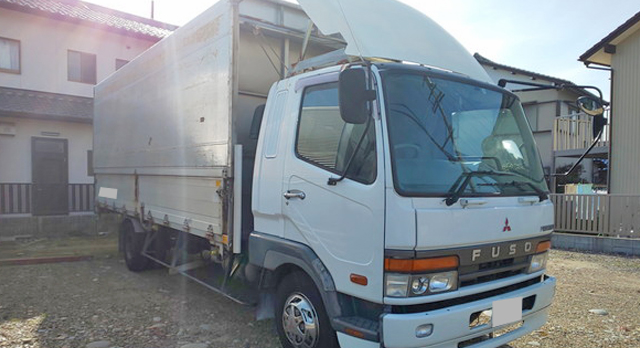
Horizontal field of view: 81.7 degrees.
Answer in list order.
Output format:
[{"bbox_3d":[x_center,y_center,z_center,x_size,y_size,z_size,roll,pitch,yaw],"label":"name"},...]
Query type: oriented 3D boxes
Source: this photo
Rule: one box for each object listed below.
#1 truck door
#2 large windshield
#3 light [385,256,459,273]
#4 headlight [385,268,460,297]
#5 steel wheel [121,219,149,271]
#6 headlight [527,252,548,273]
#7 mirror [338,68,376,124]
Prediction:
[{"bbox_3d":[0.114,0.023,2.647,0.194,1.530,1.032,0,1,-41],"label":"truck door"},{"bbox_3d":[1.188,-0.281,2.850,1.827,0.931,0.368,0,1,-36],"label":"large windshield"},{"bbox_3d":[0.650,0.565,2.379,0.574,0.098,0.166,0,1,-34],"label":"light"},{"bbox_3d":[0.647,0.695,2.379,0.574,0.165,0.184,0,1,-34],"label":"headlight"},{"bbox_3d":[-3.026,1.166,6.124,0.272,0.822,0.801,0,1,-40],"label":"steel wheel"},{"bbox_3d":[1.870,0.722,3.136,0.574,0.165,0.184,0,1,-37],"label":"headlight"},{"bbox_3d":[0.220,-0.470,2.228,0.204,0.346,0.092,0,1,-36],"label":"mirror"}]

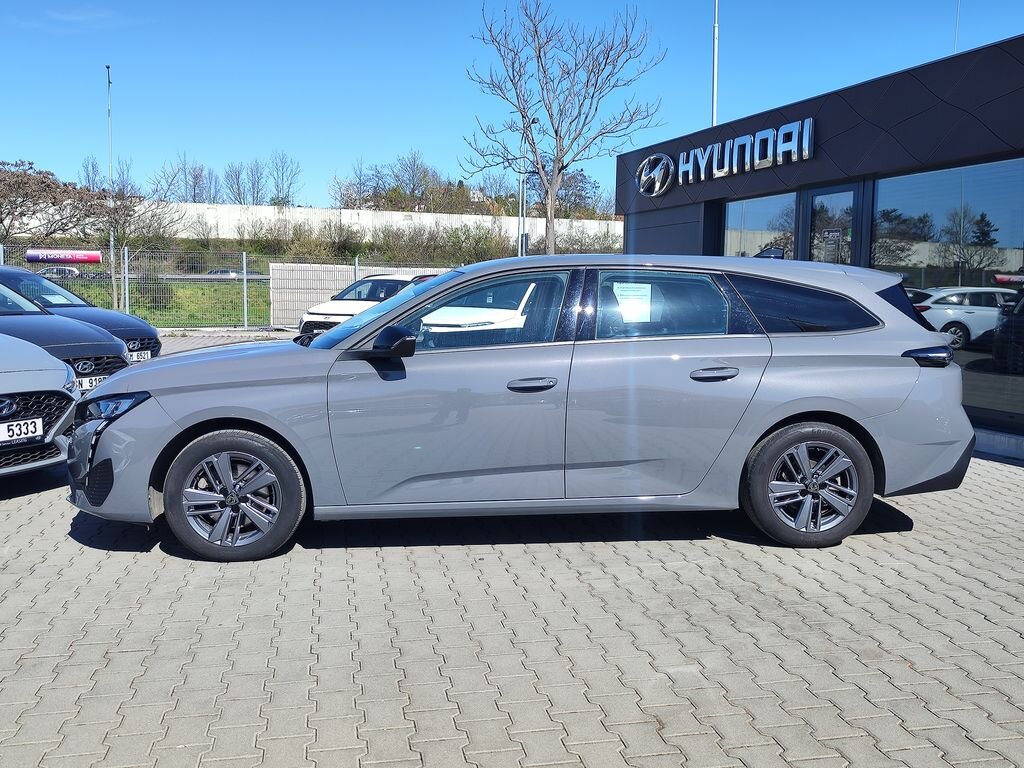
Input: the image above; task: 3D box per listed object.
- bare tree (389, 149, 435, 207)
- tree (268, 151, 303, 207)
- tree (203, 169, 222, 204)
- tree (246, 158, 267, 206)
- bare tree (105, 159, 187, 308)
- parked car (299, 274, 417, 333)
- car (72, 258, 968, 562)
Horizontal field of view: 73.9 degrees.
[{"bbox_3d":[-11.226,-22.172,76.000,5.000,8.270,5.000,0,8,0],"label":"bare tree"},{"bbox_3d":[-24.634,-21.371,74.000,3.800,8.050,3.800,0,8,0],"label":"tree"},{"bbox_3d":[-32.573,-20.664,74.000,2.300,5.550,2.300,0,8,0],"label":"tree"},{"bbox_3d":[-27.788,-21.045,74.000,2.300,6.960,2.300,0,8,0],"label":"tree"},{"bbox_3d":[-9.965,-4.024,18.500,2.400,4.210,2.400,0,8,0],"label":"bare tree"},{"bbox_3d":[-2.380,-1.370,13.500,1.790,1.510,4.180,4,9,27],"label":"parked car"},{"bbox_3d":[0.075,-0.022,3.985,4.640,1.450,1.880,0,8,-4],"label":"car"}]

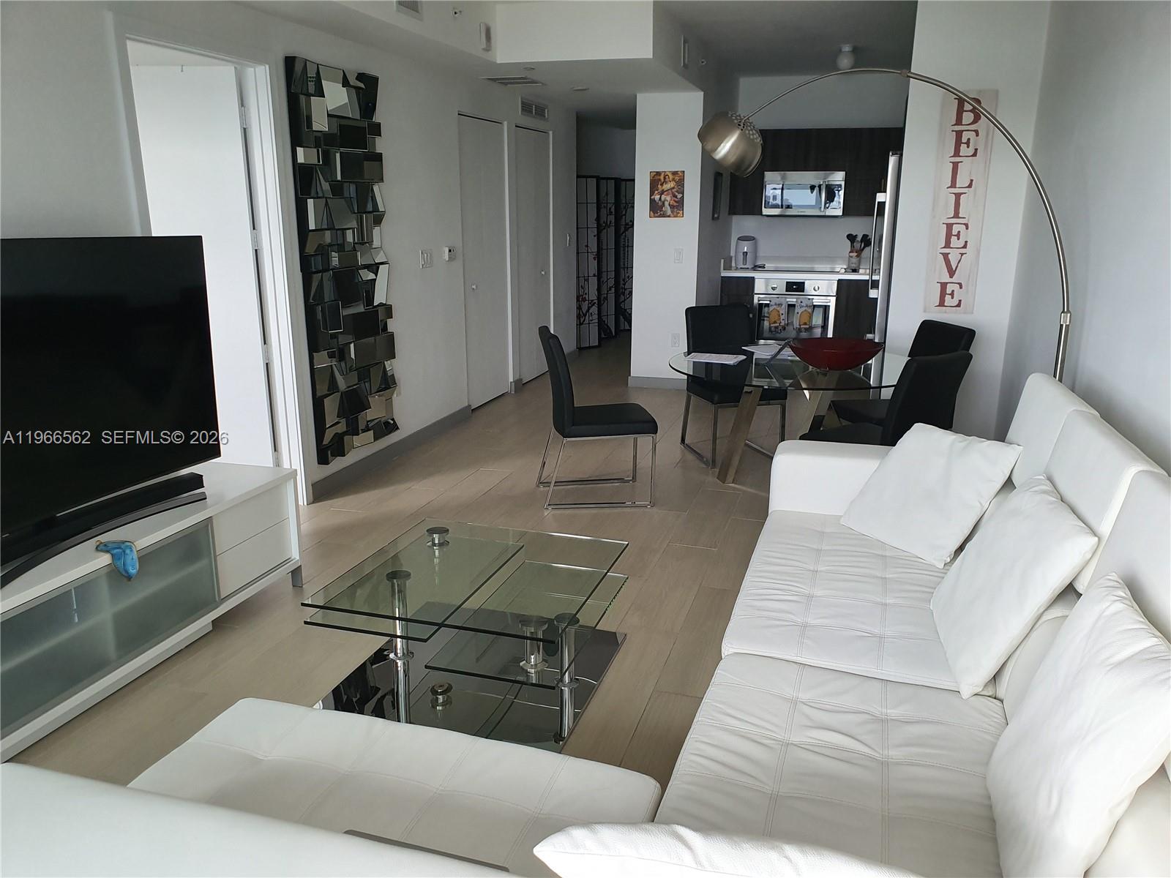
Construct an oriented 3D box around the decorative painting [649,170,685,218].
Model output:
[{"bbox_3d":[0.672,-2.023,7.278,0.295,0.370,0.025,5,16,16],"label":"decorative painting"}]

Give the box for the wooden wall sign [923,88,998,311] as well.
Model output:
[{"bbox_3d":[2.173,-1.355,5.107,0.281,1.246,0.024,5,16,16],"label":"wooden wall sign"}]

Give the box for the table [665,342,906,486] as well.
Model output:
[{"bbox_3d":[1.118,-0.045,4.815,1.330,0.750,1.330,5,16,16],"label":"table"}]

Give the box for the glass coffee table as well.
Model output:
[{"bbox_3d":[-0.359,0.630,3.060,0.850,0.375,0.840,5,16,16],"label":"glass coffee table"}]

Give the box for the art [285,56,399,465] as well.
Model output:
[{"bbox_3d":[-1.312,-0.959,4.907,0.080,2.080,0.770,5,16,16],"label":"art"}]

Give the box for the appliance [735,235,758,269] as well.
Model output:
[{"bbox_3d":[1.603,-1.841,8.728,0.215,0.302,0.260,5,16,16],"label":"appliance"}]

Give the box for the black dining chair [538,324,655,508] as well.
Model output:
[{"bbox_3d":[0.051,-0.136,4.775,0.600,0.940,0.435,-2,16,-9],"label":"black dining chair"}]

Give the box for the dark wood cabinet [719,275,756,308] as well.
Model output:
[{"bbox_3d":[1.546,-1.219,8.809,0.320,0.870,0.600,5,16,16],"label":"dark wood cabinet"}]

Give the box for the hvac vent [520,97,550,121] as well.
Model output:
[{"bbox_3d":[-0.418,-2.815,7.527,0.025,0.150,0.730,5,16,16],"label":"hvac vent"}]

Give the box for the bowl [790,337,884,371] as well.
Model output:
[{"bbox_3d":[1.309,-0.434,4.595,0.475,0.118,0.475,5,16,16],"label":"bowl"}]

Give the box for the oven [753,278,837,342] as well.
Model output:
[{"bbox_3d":[2.061,-1.262,8.616,0.762,0.660,0.550,5,16,16],"label":"oven"}]

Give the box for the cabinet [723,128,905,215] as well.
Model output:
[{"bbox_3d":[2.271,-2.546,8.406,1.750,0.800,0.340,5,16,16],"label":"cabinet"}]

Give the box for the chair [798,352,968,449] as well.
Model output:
[{"bbox_3d":[1.438,0.008,4.271,0.440,0.940,0.600,-11,19,-36],"label":"chair"}]

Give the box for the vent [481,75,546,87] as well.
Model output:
[{"bbox_3d":[-0.513,-2.597,6.413,0.360,0.025,0.510,5,16,16],"label":"vent"}]

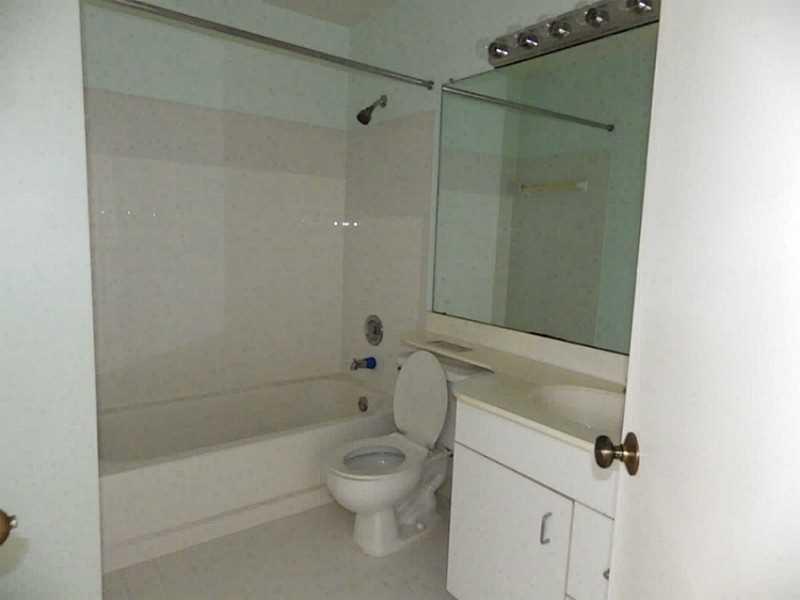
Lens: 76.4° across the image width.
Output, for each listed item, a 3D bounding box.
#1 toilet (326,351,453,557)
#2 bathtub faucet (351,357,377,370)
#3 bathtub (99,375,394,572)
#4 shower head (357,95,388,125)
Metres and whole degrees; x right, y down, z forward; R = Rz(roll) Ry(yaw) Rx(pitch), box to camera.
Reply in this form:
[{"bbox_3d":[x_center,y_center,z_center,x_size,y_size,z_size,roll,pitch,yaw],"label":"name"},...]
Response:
[{"bbox_3d":[0.002,0.623,2.148,0.715,0.765,0.460,-3,9,-37],"label":"toilet"},{"bbox_3d":[-0.206,0.371,2.909,0.150,0.066,0.063,-3,9,-37],"label":"bathtub faucet"},{"bbox_3d":[-0.764,0.743,2.537,1.520,0.373,0.757,-3,9,-37],"label":"bathtub"},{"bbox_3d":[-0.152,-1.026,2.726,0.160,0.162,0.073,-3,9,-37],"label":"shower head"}]

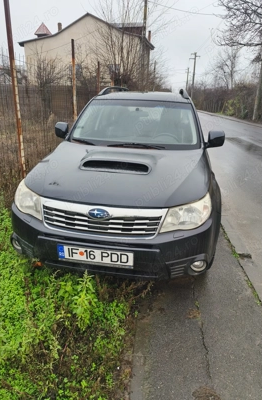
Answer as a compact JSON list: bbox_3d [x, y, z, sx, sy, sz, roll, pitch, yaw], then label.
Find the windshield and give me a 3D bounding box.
[{"bbox_3d":[0.059,-0.861,3.001,1.420,0.140,0.780,5,60,9],"label":"windshield"}]

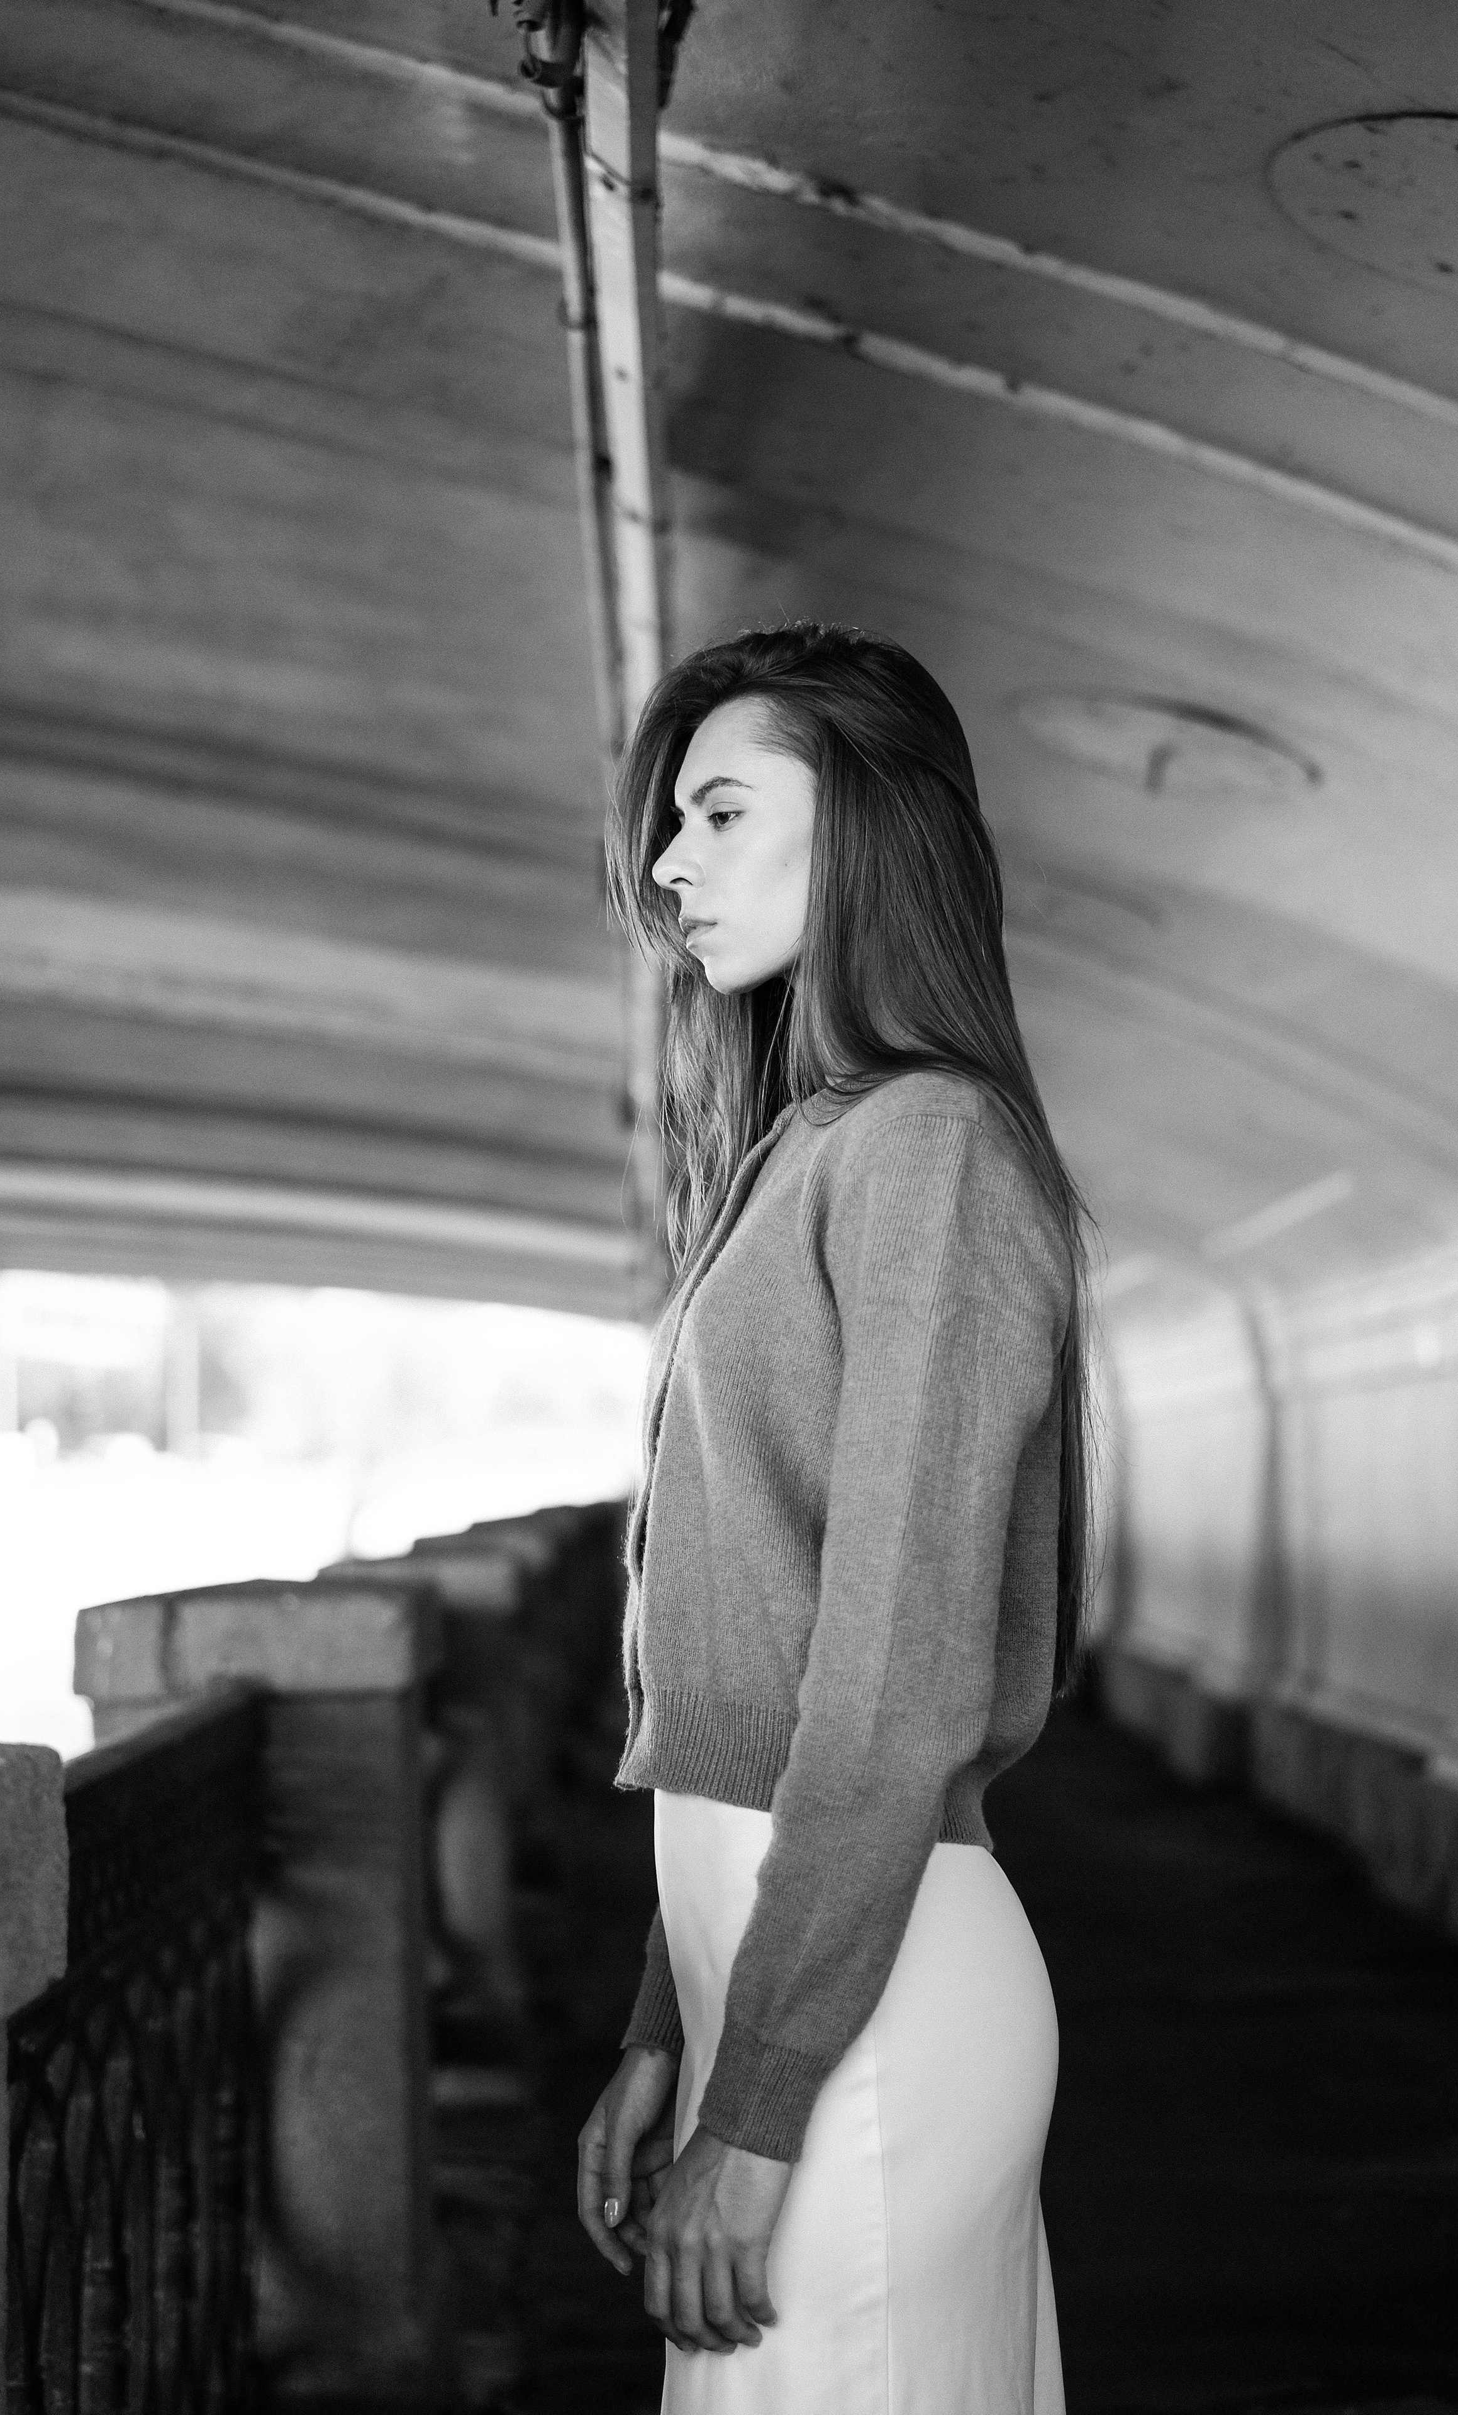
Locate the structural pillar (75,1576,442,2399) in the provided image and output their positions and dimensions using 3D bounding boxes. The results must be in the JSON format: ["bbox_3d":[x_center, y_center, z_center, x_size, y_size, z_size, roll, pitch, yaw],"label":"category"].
[{"bbox_3d":[-0.640,1.058,4.635,0.435,1.080,0.500,-1,-5,-1],"label":"structural pillar"}]

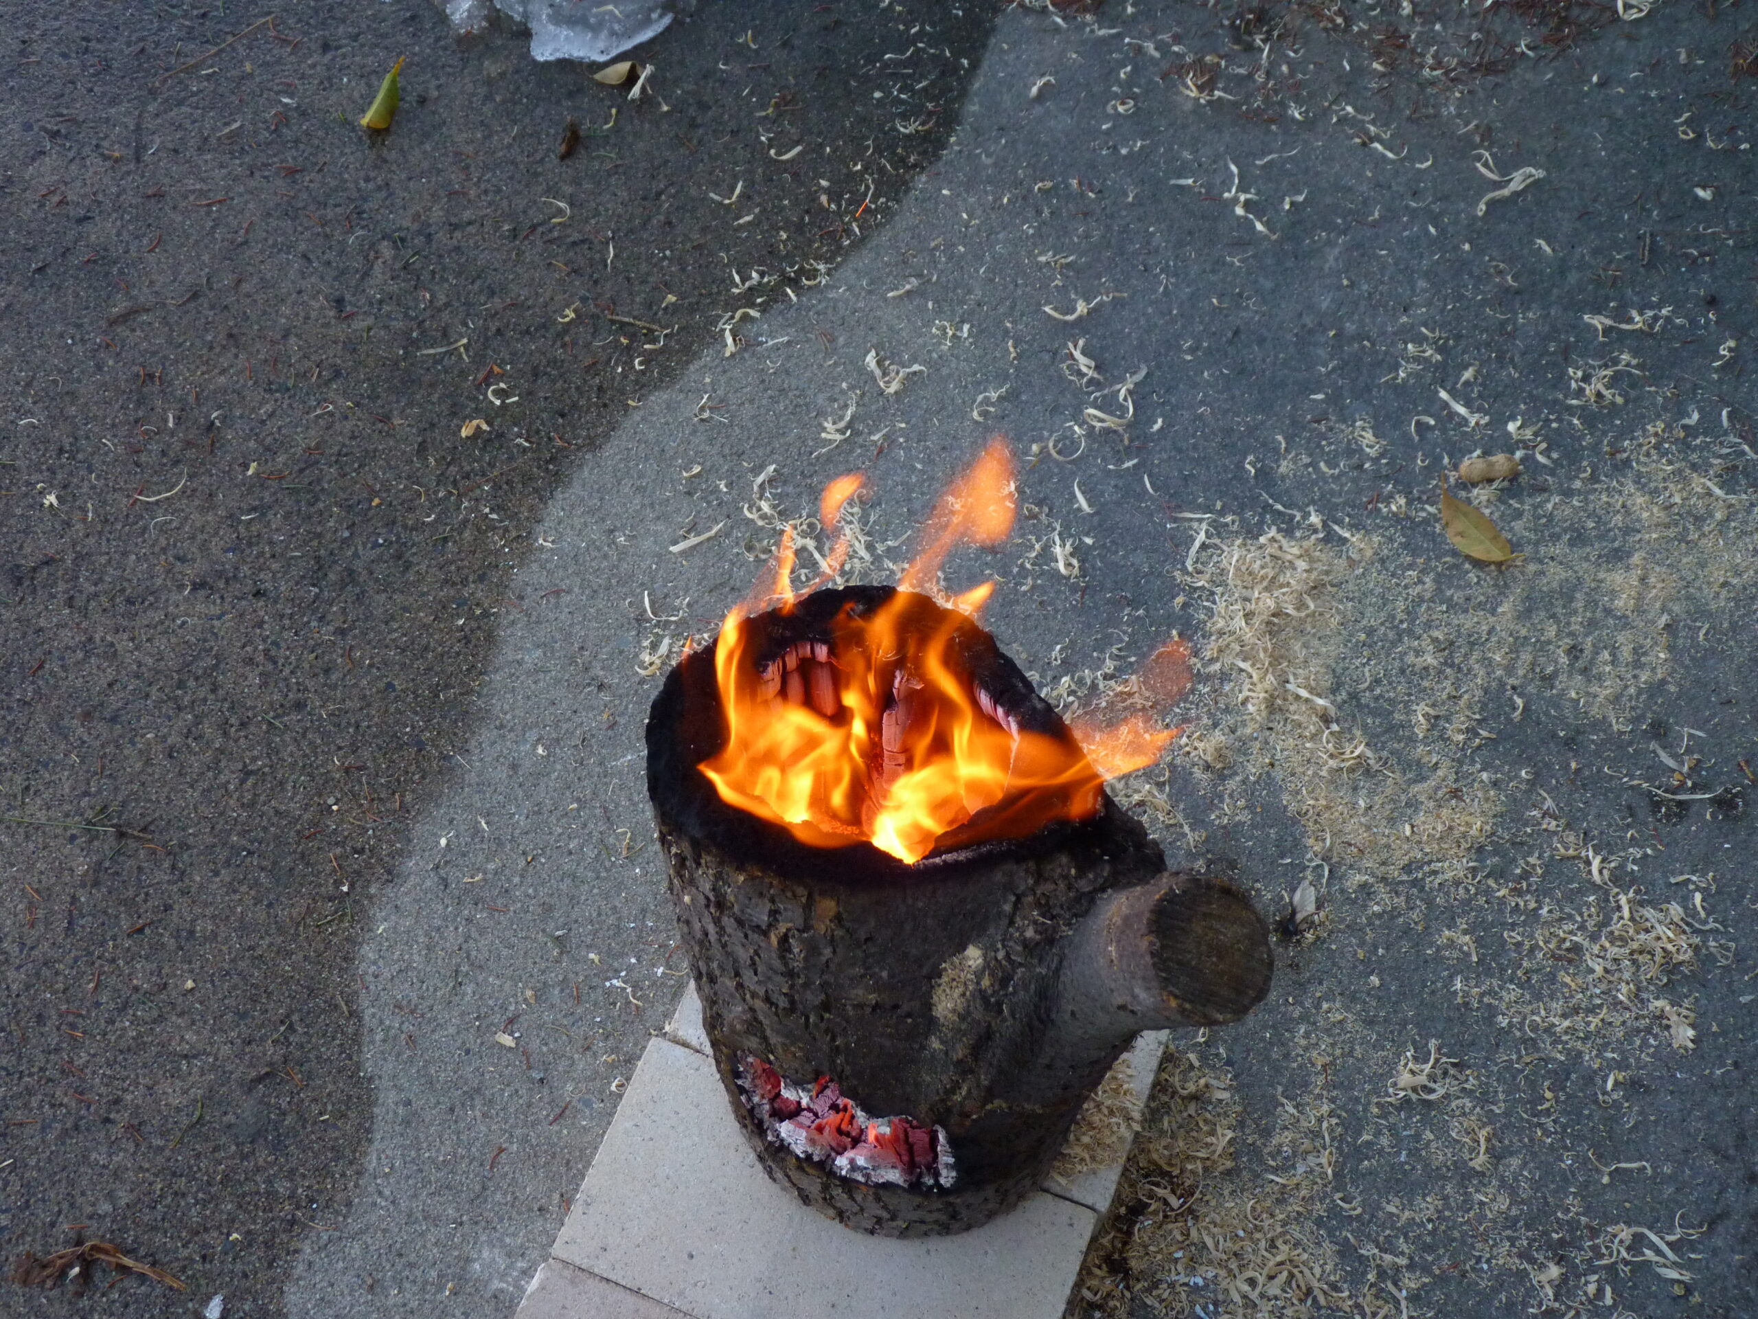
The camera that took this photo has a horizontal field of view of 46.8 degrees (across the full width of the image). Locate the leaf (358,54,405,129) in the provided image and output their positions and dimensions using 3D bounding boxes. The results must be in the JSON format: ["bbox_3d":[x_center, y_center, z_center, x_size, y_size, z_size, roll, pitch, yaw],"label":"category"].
[{"bbox_3d":[-0.337,-0.386,1.384,0.026,0.018,0.077,9,60,5],"label":"leaf"}]

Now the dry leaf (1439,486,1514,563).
[{"bbox_3d":[0.352,-0.080,1.213,0.033,0.010,0.066,-31,65,-17],"label":"dry leaf"}]

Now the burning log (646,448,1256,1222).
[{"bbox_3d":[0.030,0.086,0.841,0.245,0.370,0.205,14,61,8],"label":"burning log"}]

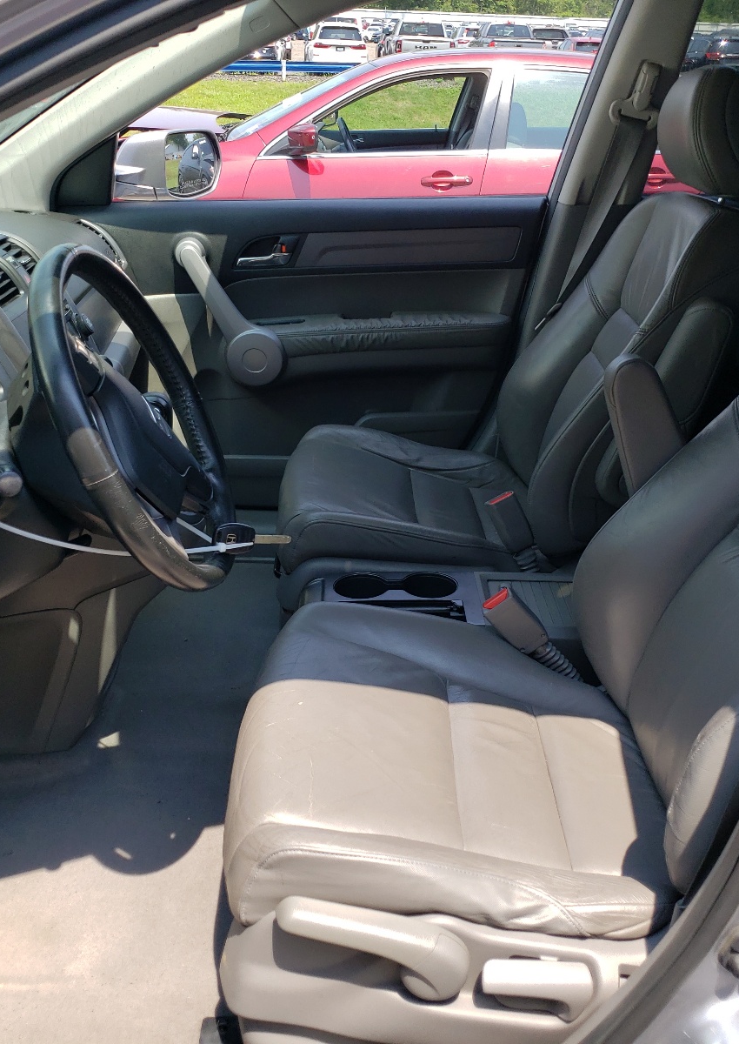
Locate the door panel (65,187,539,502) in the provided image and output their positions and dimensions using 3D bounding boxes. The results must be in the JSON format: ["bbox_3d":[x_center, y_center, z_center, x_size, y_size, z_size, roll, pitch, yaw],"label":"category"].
[{"bbox_3d":[-0.130,-0.320,2.126,0.960,0.650,0.140,0,24,0],"label":"door panel"}]

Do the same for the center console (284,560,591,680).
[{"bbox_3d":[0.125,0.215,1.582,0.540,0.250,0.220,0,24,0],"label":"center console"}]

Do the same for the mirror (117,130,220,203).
[{"bbox_3d":[-0.435,-0.765,2.249,0.150,0.165,0.230,8,26,18],"label":"mirror"}]

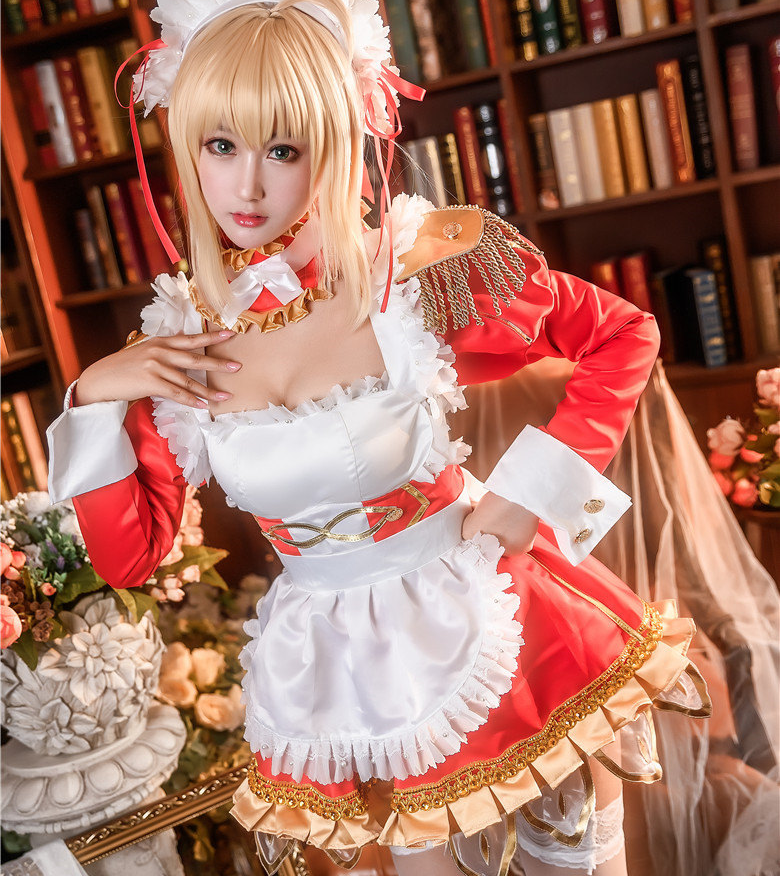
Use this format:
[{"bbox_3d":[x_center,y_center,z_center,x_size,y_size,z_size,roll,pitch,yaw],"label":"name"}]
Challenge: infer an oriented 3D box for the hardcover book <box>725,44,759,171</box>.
[{"bbox_3d":[0.718,-0.674,2.637,0.042,0.237,0.165,-5,16,19],"label":"hardcover book"}]

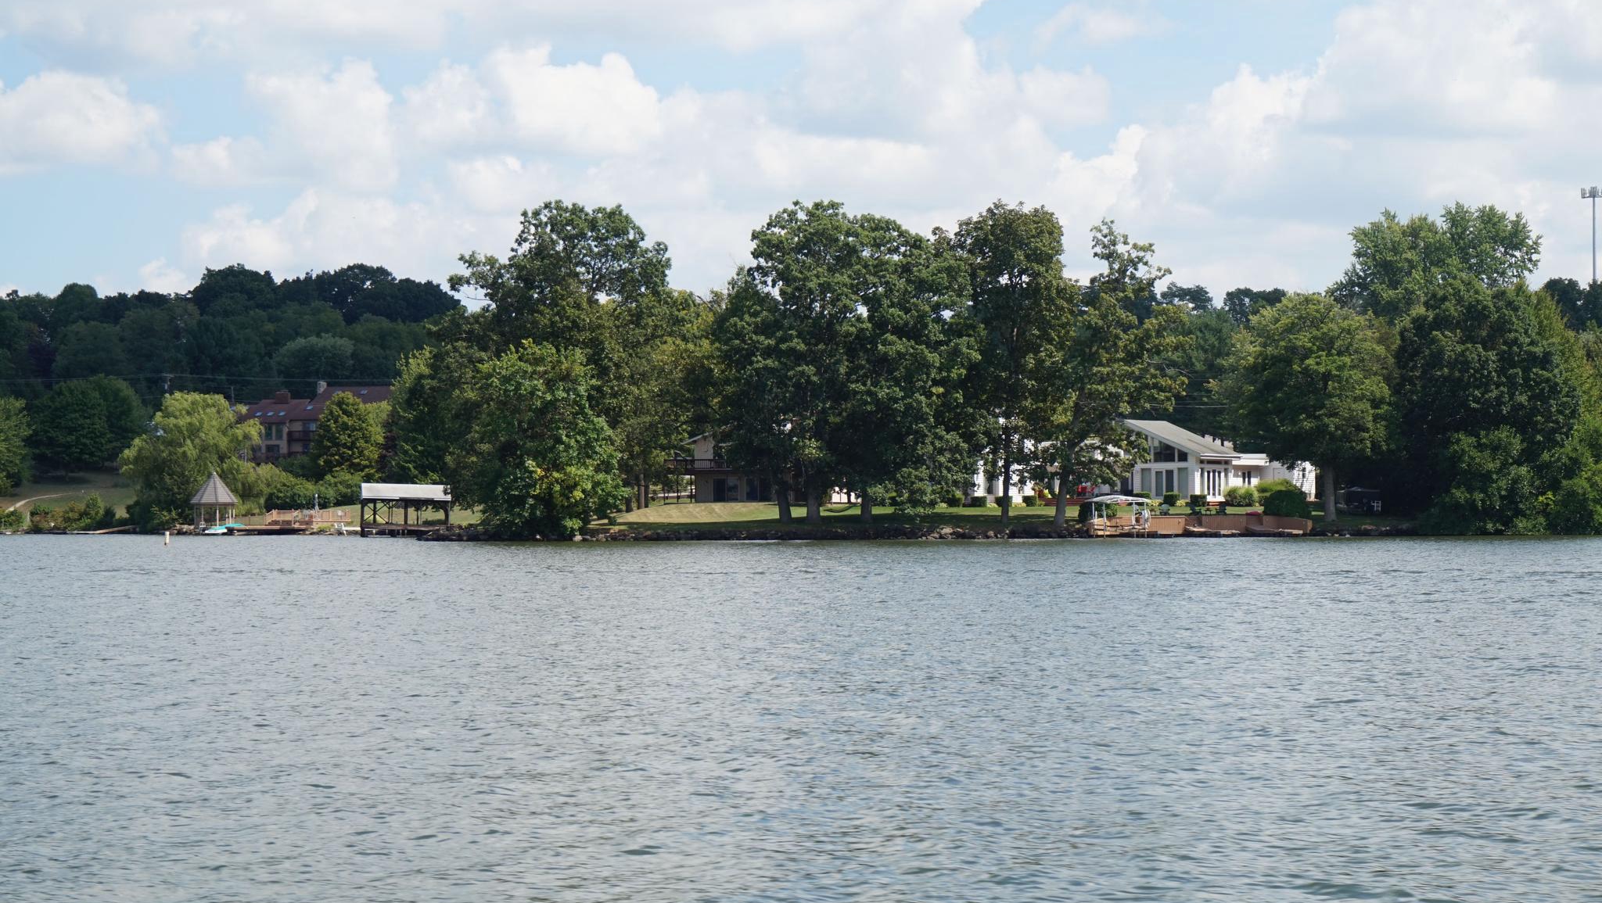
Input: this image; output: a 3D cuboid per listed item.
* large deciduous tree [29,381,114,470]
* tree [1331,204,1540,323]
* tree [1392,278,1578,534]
[{"bbox_3d":[-89.830,-2.700,400.000,10.500,12.000,10.500,0,-1,0],"label":"large deciduous tree"},{"bbox_3d":[54.730,-8.200,280.000,17.670,26.230,17.140,0,-1,0],"label":"tree"},{"bbox_3d":[52.860,-3.710,250.000,13.980,19.660,13.560,0,-1,0],"label":"tree"}]

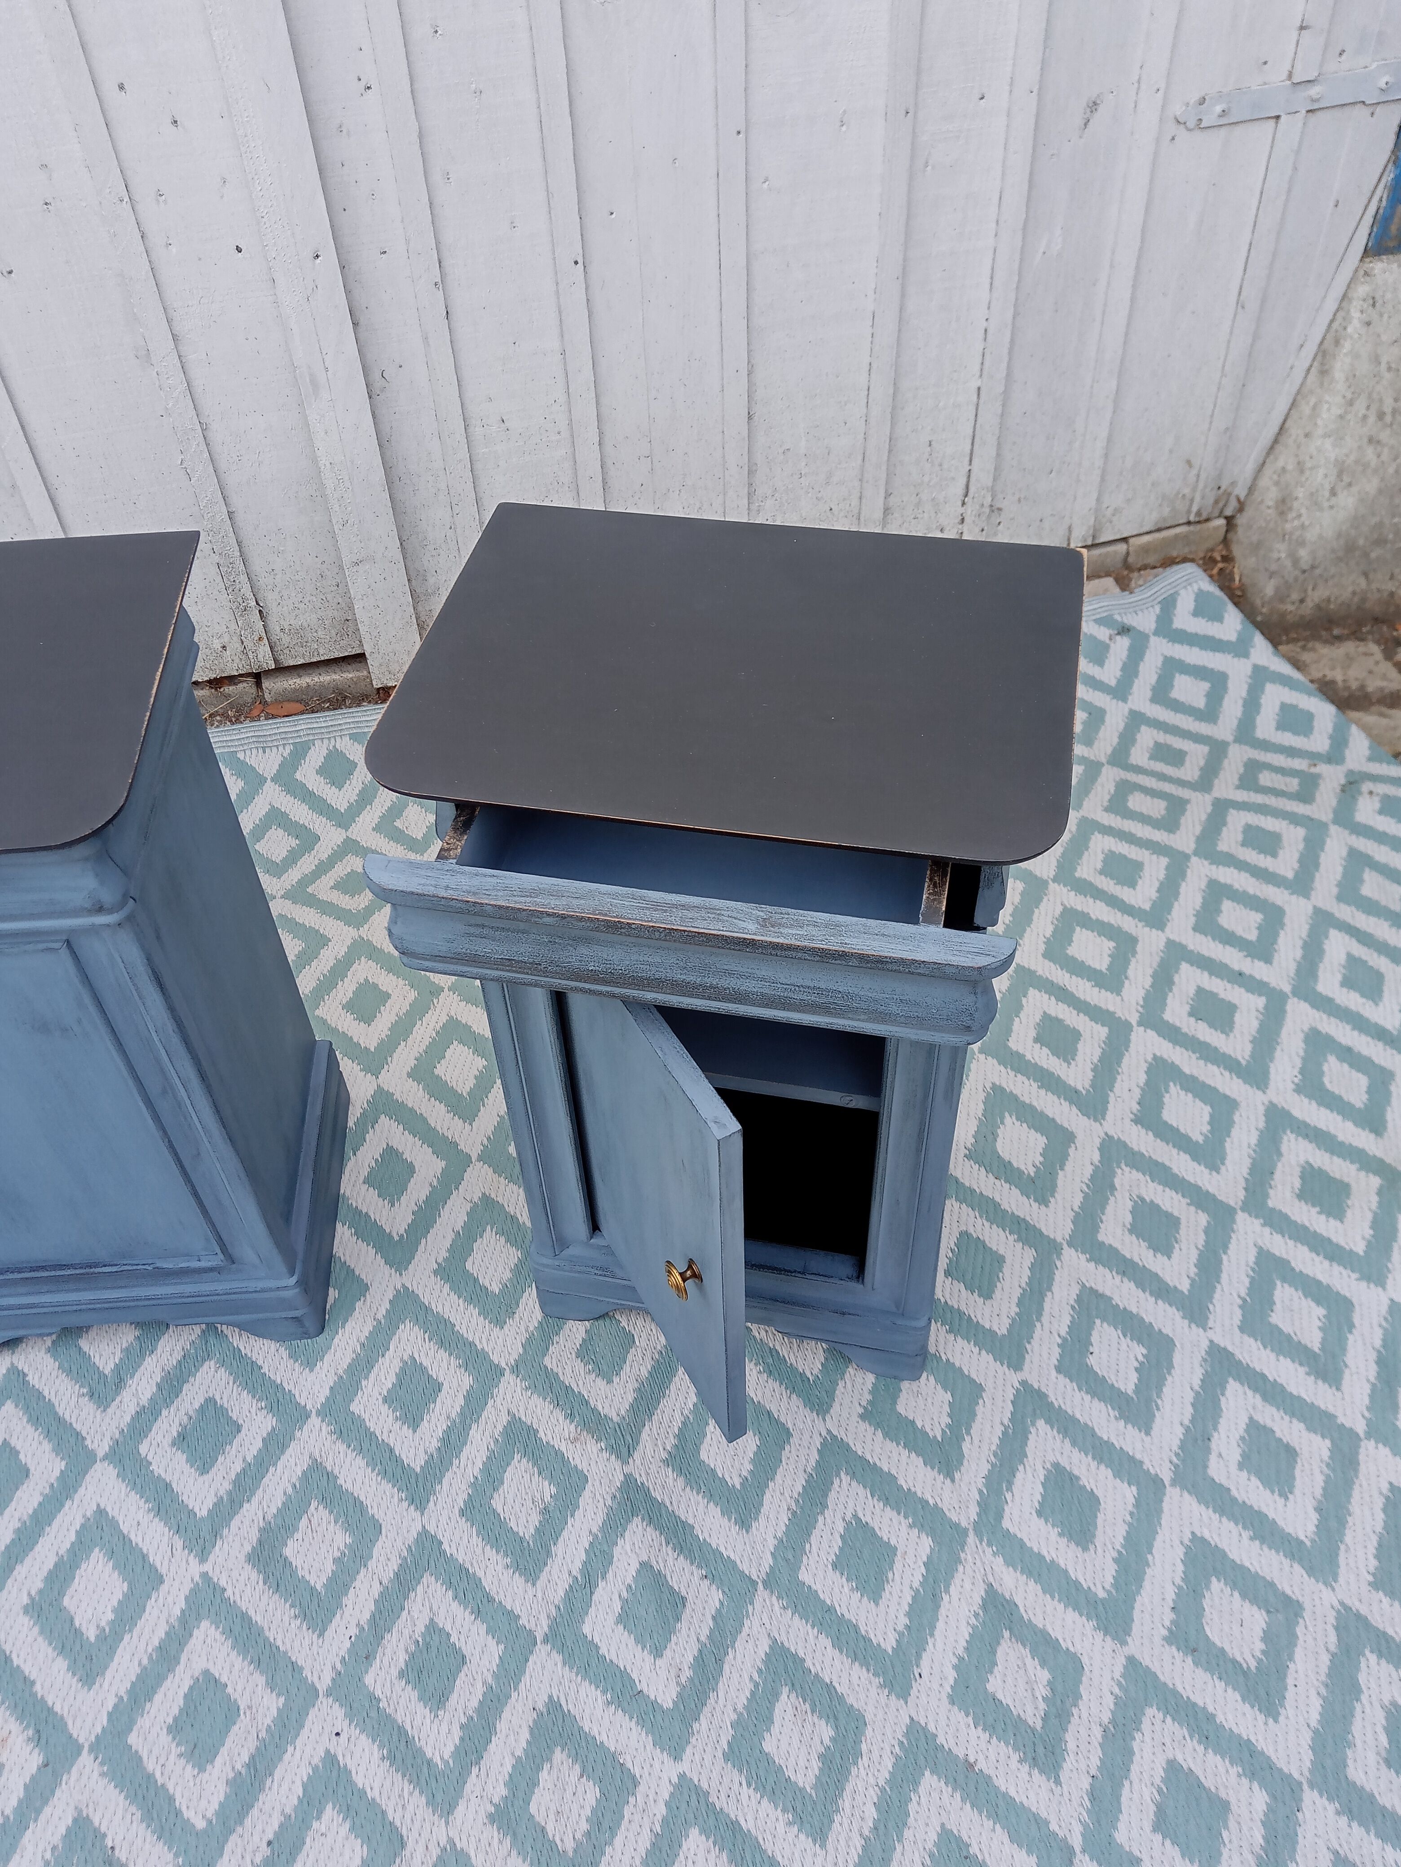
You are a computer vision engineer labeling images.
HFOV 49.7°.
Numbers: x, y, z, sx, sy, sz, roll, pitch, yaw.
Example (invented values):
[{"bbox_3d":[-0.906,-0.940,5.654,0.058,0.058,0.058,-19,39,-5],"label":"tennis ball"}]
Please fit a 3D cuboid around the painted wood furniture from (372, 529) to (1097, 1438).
[{"bbox_3d":[0.033,0.098,1.312,0.465,0.763,0.439,7,48,9],"label":"painted wood furniture"}]

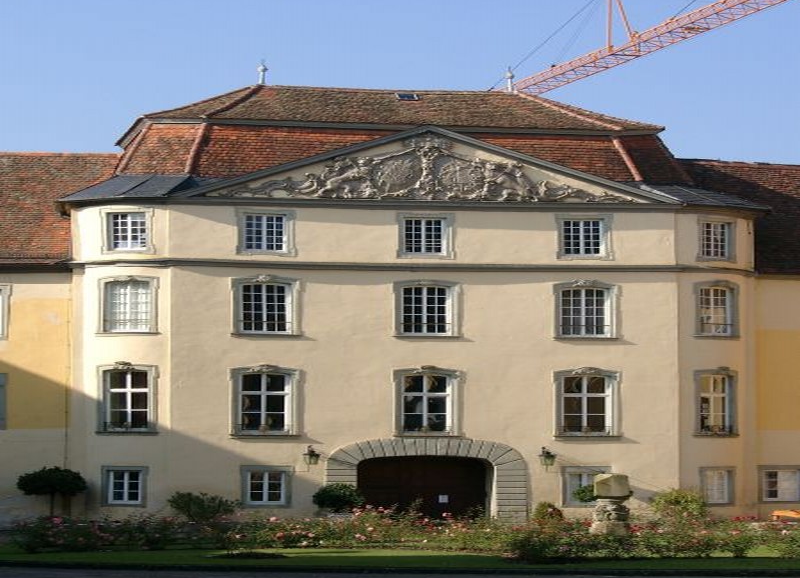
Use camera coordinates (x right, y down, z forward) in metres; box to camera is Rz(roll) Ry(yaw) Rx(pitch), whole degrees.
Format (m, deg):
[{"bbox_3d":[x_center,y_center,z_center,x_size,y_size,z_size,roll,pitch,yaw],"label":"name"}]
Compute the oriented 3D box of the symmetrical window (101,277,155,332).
[{"bbox_3d":[-8.831,0.509,67.747,1.946,1.758,0.270,-1,-3,19],"label":"symmetrical window"}]

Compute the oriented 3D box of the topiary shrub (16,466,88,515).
[{"bbox_3d":[-11.110,6.506,66.500,2.270,1.726,2.156,0,-3,0],"label":"topiary shrub"}]

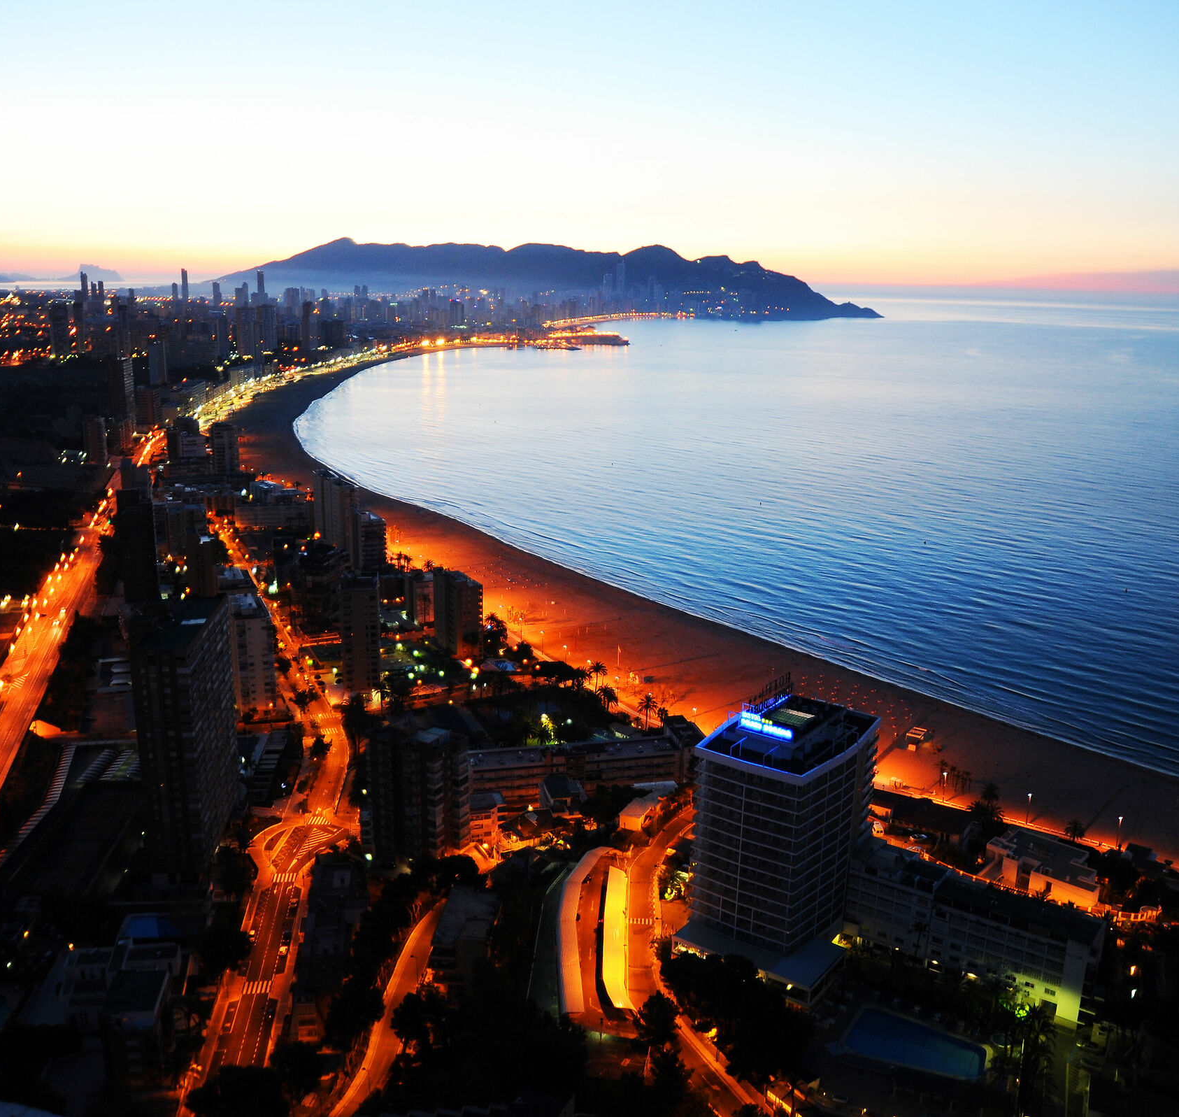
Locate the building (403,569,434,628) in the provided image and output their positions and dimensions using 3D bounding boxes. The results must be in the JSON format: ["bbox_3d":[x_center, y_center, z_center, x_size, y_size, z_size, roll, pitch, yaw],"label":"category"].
[{"bbox_3d":[-74.800,18.460,507.650,13.000,22.170,12.030,-6,16,-26],"label":"building"}]

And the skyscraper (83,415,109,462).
[{"bbox_3d":[-391.680,-94.560,889.470,11.620,33.920,17.190,1,14,0],"label":"skyscraper"}]

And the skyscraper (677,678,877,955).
[{"bbox_3d":[47.060,59.730,263.870,24.100,46.500,42.100,11,18,36],"label":"skyscraper"}]

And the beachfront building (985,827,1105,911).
[{"bbox_3d":[121.910,82.140,296.650,26.200,6.000,19.960,11,17,34],"label":"beachfront building"}]

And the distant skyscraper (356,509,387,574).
[{"bbox_3d":[-118.270,-9.270,603.090,12.120,28.440,20.500,-5,15,-22],"label":"distant skyscraper"}]

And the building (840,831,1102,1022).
[{"bbox_3d":[84.510,82.540,249.380,52.460,16.800,17.370,11,18,36],"label":"building"}]

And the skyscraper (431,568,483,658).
[{"bbox_3d":[-55.710,22.700,477.820,10.990,30.270,26.100,-7,16,-28],"label":"skyscraper"}]

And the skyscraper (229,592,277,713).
[{"bbox_3d":[-120.030,32.150,400.930,12.800,36.500,24.000,-4,15,-20],"label":"skyscraper"}]

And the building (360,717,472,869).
[{"bbox_3d":[-44.660,60.550,292.630,25.110,30.760,13.100,10,17,31],"label":"building"}]

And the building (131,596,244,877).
[{"bbox_3d":[-108.600,46.020,305.720,13.470,60.500,50.800,-1,14,-7],"label":"building"}]

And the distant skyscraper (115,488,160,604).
[{"bbox_3d":[-204.360,-3.830,509.190,14.500,50.000,16.000,-5,15,-21],"label":"distant skyscraper"}]

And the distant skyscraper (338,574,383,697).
[{"bbox_3d":[-84.360,27.700,409.010,14.000,42.500,14.500,-2,15,-12],"label":"distant skyscraper"}]

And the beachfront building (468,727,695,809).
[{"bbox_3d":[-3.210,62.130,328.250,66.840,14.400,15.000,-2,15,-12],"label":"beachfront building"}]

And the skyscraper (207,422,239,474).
[{"bbox_3d":[-284.990,-85.760,873.150,17.350,36.170,15.560,-6,16,-26],"label":"skyscraper"}]

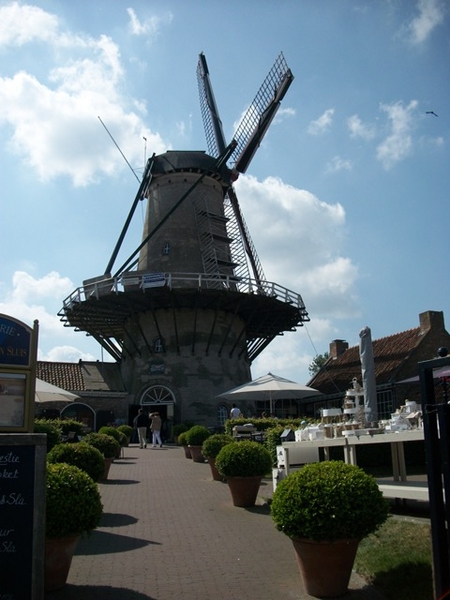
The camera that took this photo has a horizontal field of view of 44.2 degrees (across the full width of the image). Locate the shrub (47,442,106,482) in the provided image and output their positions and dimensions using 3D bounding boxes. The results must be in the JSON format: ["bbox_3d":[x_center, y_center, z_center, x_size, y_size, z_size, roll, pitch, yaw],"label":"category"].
[{"bbox_3d":[-2.385,2.584,8.809,0.970,0.680,0.970,0,-12,0],"label":"shrub"}]

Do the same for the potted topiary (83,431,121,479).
[{"bbox_3d":[-2.965,3.750,13.317,0.930,1.120,0.930,0,-12,0],"label":"potted topiary"}]

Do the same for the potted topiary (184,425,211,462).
[{"bbox_3d":[-0.827,4.616,17.812,0.772,1.112,0.772,-1,-12,0],"label":"potted topiary"}]

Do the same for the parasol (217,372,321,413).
[{"bbox_3d":[1.713,4.167,20.374,4.100,2.952,4.100,-1,-12,0],"label":"parasol"}]

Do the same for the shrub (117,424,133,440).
[{"bbox_3d":[-4.723,6.251,26.279,0.750,0.660,0.750,0,-12,0],"label":"shrub"}]

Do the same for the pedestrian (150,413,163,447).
[{"bbox_3d":[-3.174,5.992,25.516,0.600,1.660,0.450,0,-12,0],"label":"pedestrian"}]

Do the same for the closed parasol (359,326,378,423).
[{"bbox_3d":[2.593,1.993,9.997,0.320,3.043,0.320,-1,-12,0],"label":"closed parasol"}]

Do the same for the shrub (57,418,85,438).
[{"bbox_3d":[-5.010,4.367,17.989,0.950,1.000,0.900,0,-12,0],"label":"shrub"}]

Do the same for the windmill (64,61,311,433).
[{"bbox_3d":[-2.472,-4.710,35.258,15.000,26.400,19.000,3,-12,-17],"label":"windmill"}]

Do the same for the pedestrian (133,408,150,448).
[{"bbox_3d":[-3.763,5.822,24.938,0.620,1.760,0.450,0,-12,0],"label":"pedestrian"}]

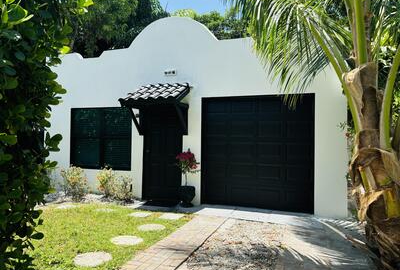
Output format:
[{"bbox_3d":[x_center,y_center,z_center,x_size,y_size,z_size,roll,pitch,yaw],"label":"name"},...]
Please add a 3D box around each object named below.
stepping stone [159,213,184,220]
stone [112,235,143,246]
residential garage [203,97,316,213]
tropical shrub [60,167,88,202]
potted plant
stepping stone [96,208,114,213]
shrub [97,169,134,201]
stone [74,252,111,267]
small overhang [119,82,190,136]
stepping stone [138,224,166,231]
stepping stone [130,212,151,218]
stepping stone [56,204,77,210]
[{"bbox_3d":[-0.500,1.469,5.346,0.446,0.050,0.436,1,-1,0],"label":"stepping stone"},{"bbox_3d":[-0.983,1.449,4.072,0.434,0.050,0.417,1,-1,0],"label":"stone"},{"bbox_3d":[1.113,0.345,6.068,2.246,2.267,0.119,0,-1,20],"label":"residential garage"},{"bbox_3d":[-2.815,1.069,6.811,0.565,0.754,0.516,0,-1,20],"label":"tropical shrub"},{"bbox_3d":[-0.222,0.884,6.239,0.436,1.170,0.417,0,-1,20],"label":"potted plant"},{"bbox_3d":[-1.822,1.459,5.761,0.387,0.050,0.377,1,-1,0],"label":"stepping stone"},{"bbox_3d":[-1.840,1.079,6.702,0.744,0.754,0.555,0,-1,20],"label":"shrub"},{"bbox_3d":[-1.221,1.439,3.443,0.451,0.050,0.466,1,-1,0],"label":"stone"},{"bbox_3d":[-0.947,-0.560,6.438,1.299,1.131,0.714,0,-1,20],"label":"small overhang"},{"bbox_3d":[-0.745,1.459,4.672,0.435,0.050,0.417,1,-1,0],"label":"stepping stone"},{"bbox_3d":[-1.085,1.464,5.432,0.417,0.050,0.397,1,-1,0],"label":"stepping stone"},{"bbox_3d":[-2.664,1.452,6.034,0.417,0.050,0.426,1,-1,0],"label":"stepping stone"}]

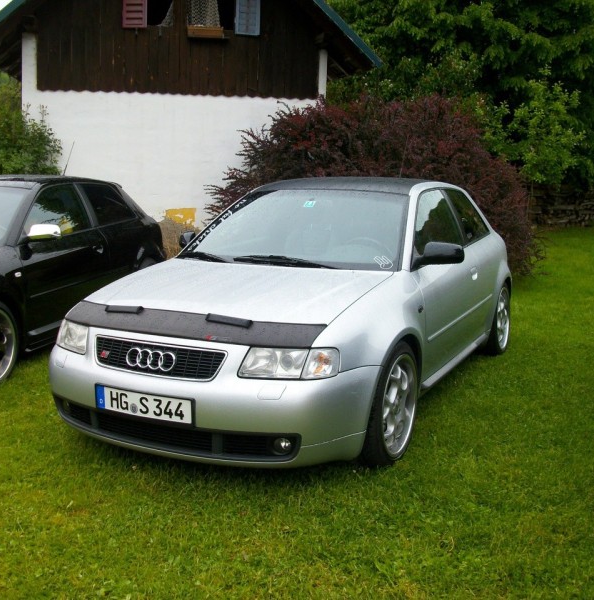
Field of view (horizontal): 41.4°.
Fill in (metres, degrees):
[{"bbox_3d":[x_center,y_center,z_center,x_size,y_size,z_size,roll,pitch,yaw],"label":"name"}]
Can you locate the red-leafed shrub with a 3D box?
[{"bbox_3d":[1.141,-1.621,11.114,4.500,2.400,3.700,1,9,6],"label":"red-leafed shrub"}]

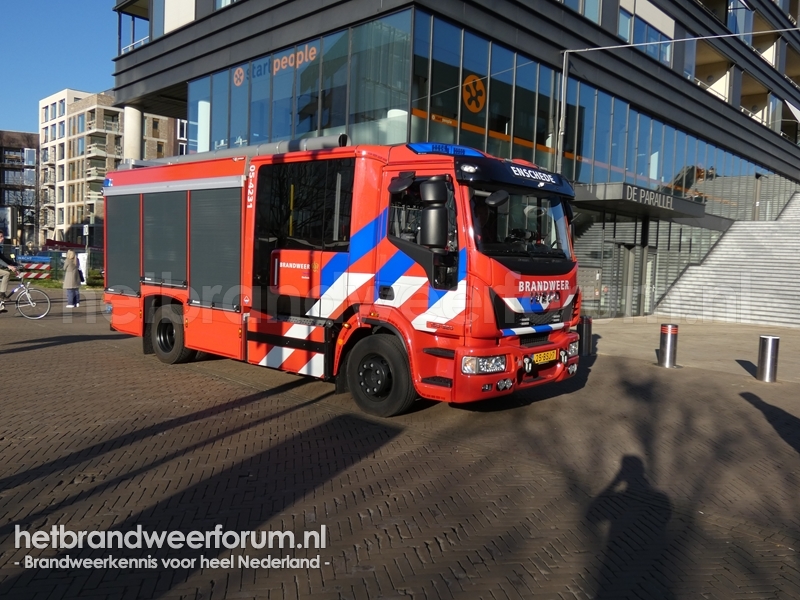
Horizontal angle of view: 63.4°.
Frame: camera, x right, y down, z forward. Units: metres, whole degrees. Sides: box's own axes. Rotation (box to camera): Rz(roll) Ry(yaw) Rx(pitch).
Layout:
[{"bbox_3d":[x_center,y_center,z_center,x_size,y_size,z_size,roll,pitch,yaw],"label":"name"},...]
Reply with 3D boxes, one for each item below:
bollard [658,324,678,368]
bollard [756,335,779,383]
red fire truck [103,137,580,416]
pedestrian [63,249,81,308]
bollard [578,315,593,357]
[{"bbox_3d":[4.667,0.794,11.261,0.273,0.736,0.273,4,4,23],"label":"bollard"},{"bbox_3d":[5.825,0.923,10.250,0.273,0.702,0.273,4,4,30],"label":"bollard"},{"bbox_3d":[-1.257,-0.526,9.117,7.570,3.090,2.600,6,6,41],"label":"red fire truck"},{"bbox_3d":[-8.833,-0.578,17.400,0.470,1.630,0.500,1,4,-12],"label":"pedestrian"},{"bbox_3d":[3.314,0.654,11.600,0.280,0.667,0.280,2,4,0],"label":"bollard"}]

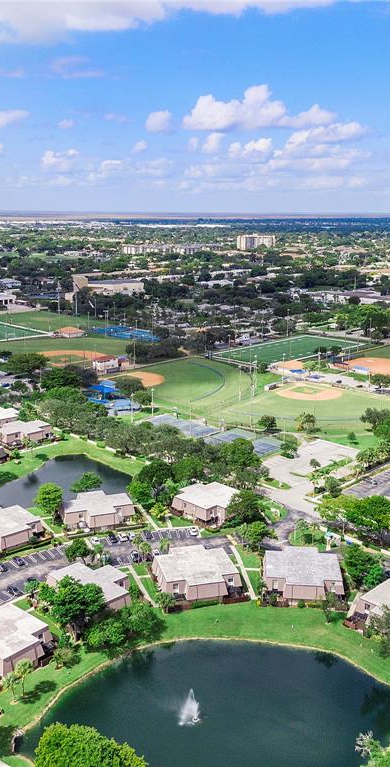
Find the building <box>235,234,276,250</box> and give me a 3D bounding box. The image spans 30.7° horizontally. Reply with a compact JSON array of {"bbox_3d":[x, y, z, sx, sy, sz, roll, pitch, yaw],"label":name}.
[{"bbox_3d":[146.793,-342.853,1730.276,89.000,36.000,26.000,-5,15,-19],"label":"building"}]

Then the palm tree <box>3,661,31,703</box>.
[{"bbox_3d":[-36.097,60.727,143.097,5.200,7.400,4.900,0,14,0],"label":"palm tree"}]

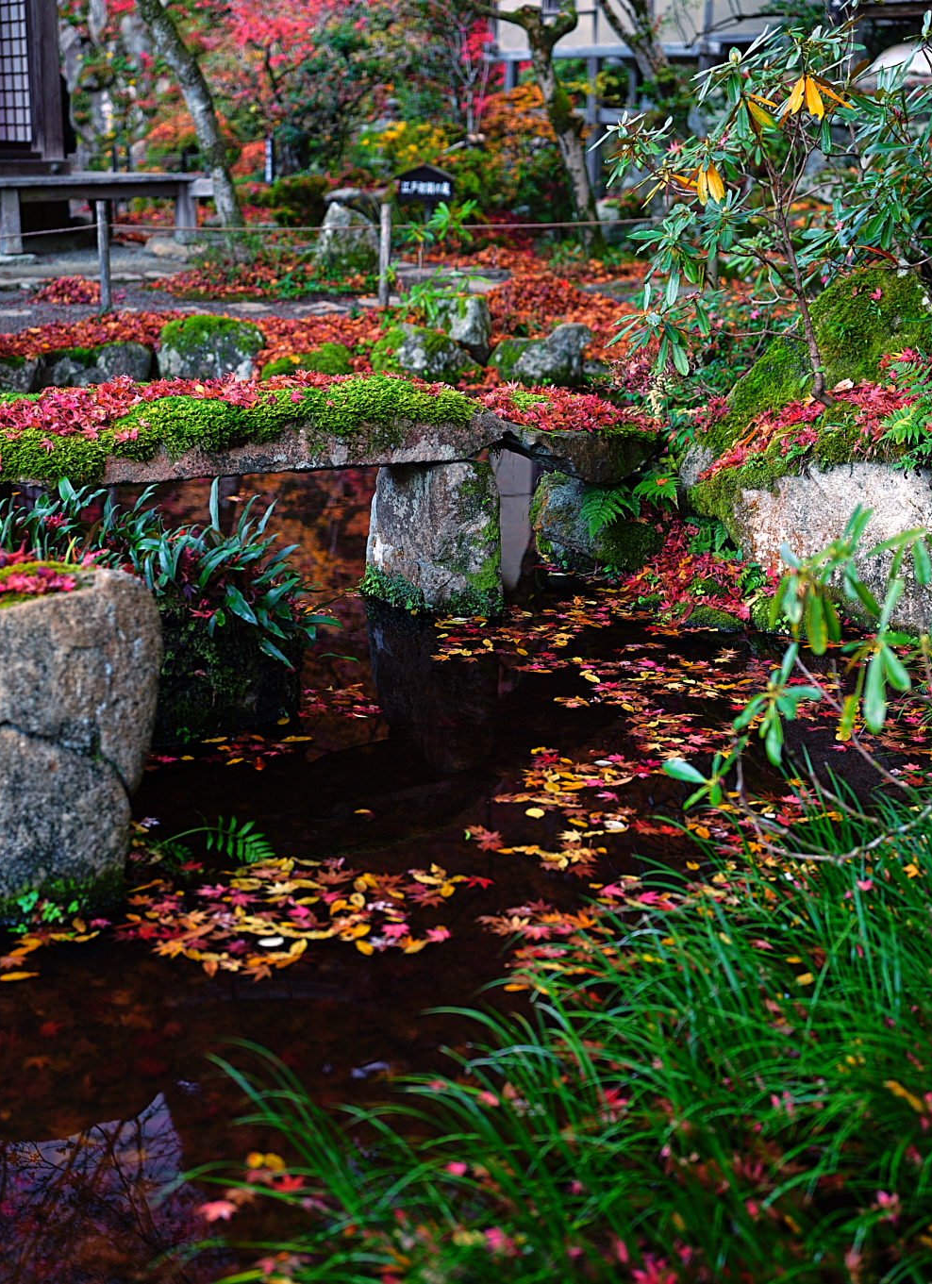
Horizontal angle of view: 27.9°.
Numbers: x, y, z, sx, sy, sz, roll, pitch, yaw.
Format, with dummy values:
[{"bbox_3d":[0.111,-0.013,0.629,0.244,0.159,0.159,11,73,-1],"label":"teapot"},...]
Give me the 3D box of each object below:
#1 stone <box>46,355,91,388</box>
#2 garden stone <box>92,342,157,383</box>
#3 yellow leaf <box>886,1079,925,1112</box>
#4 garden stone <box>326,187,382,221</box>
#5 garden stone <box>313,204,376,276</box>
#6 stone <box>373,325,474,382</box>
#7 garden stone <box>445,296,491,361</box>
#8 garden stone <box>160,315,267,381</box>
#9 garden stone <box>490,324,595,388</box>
[{"bbox_3d":[-1.808,-1.220,8.487,0.210,0.185,0.190,1,15,0],"label":"stone"},{"bbox_3d":[-1.577,-1.282,8.729,0.290,0.260,0.260,1,15,0],"label":"garden stone"},{"bbox_3d":[0.574,0.592,2.450,0.075,0.030,0.025,12,19,40],"label":"yellow leaf"},{"bbox_3d":[-0.713,-2.786,12.201,0.420,0.340,0.380,1,15,0],"label":"garden stone"},{"bbox_3d":[-0.775,-2.551,11.900,0.399,0.488,0.299,-1,15,-3],"label":"garden stone"},{"bbox_3d":[-0.196,-1.393,9.057,0.470,0.285,0.360,1,15,0],"label":"stone"},{"bbox_3d":[-0.006,-1.282,7.700,0.222,0.285,0.200,0,15,0],"label":"garden stone"},{"bbox_3d":[-0.985,-1.131,7.250,0.402,0.268,0.301,-2,15,-7],"label":"garden stone"},{"bbox_3d":[0.389,-1.388,9.057,0.490,0.305,0.350,1,15,0],"label":"garden stone"}]

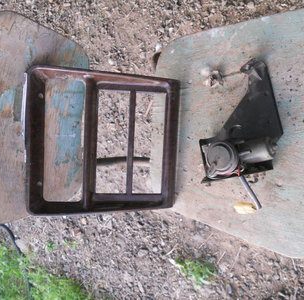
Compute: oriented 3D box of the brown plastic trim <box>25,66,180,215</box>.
[{"bbox_3d":[-0.085,-0.013,0.653,0.050,0.262,0.235,-165,77,-69],"label":"brown plastic trim"}]

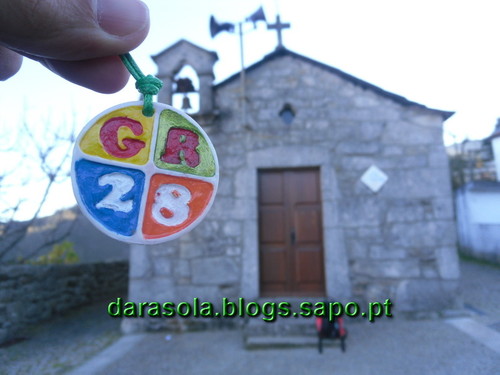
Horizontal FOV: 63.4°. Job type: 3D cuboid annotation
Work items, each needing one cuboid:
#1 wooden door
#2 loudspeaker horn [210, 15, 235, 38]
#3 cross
[{"bbox_3d":[0.758,0.832,7.479,1.183,2.325,0.200,-1,-10,1],"label":"wooden door"},{"bbox_3d":[-0.534,-3.125,7.849,0.420,0.390,0.390,1,-10,-5],"label":"loudspeaker horn"},{"bbox_3d":[0.581,-3.142,8.132,0.462,0.704,0.110,-1,-10,1],"label":"cross"}]

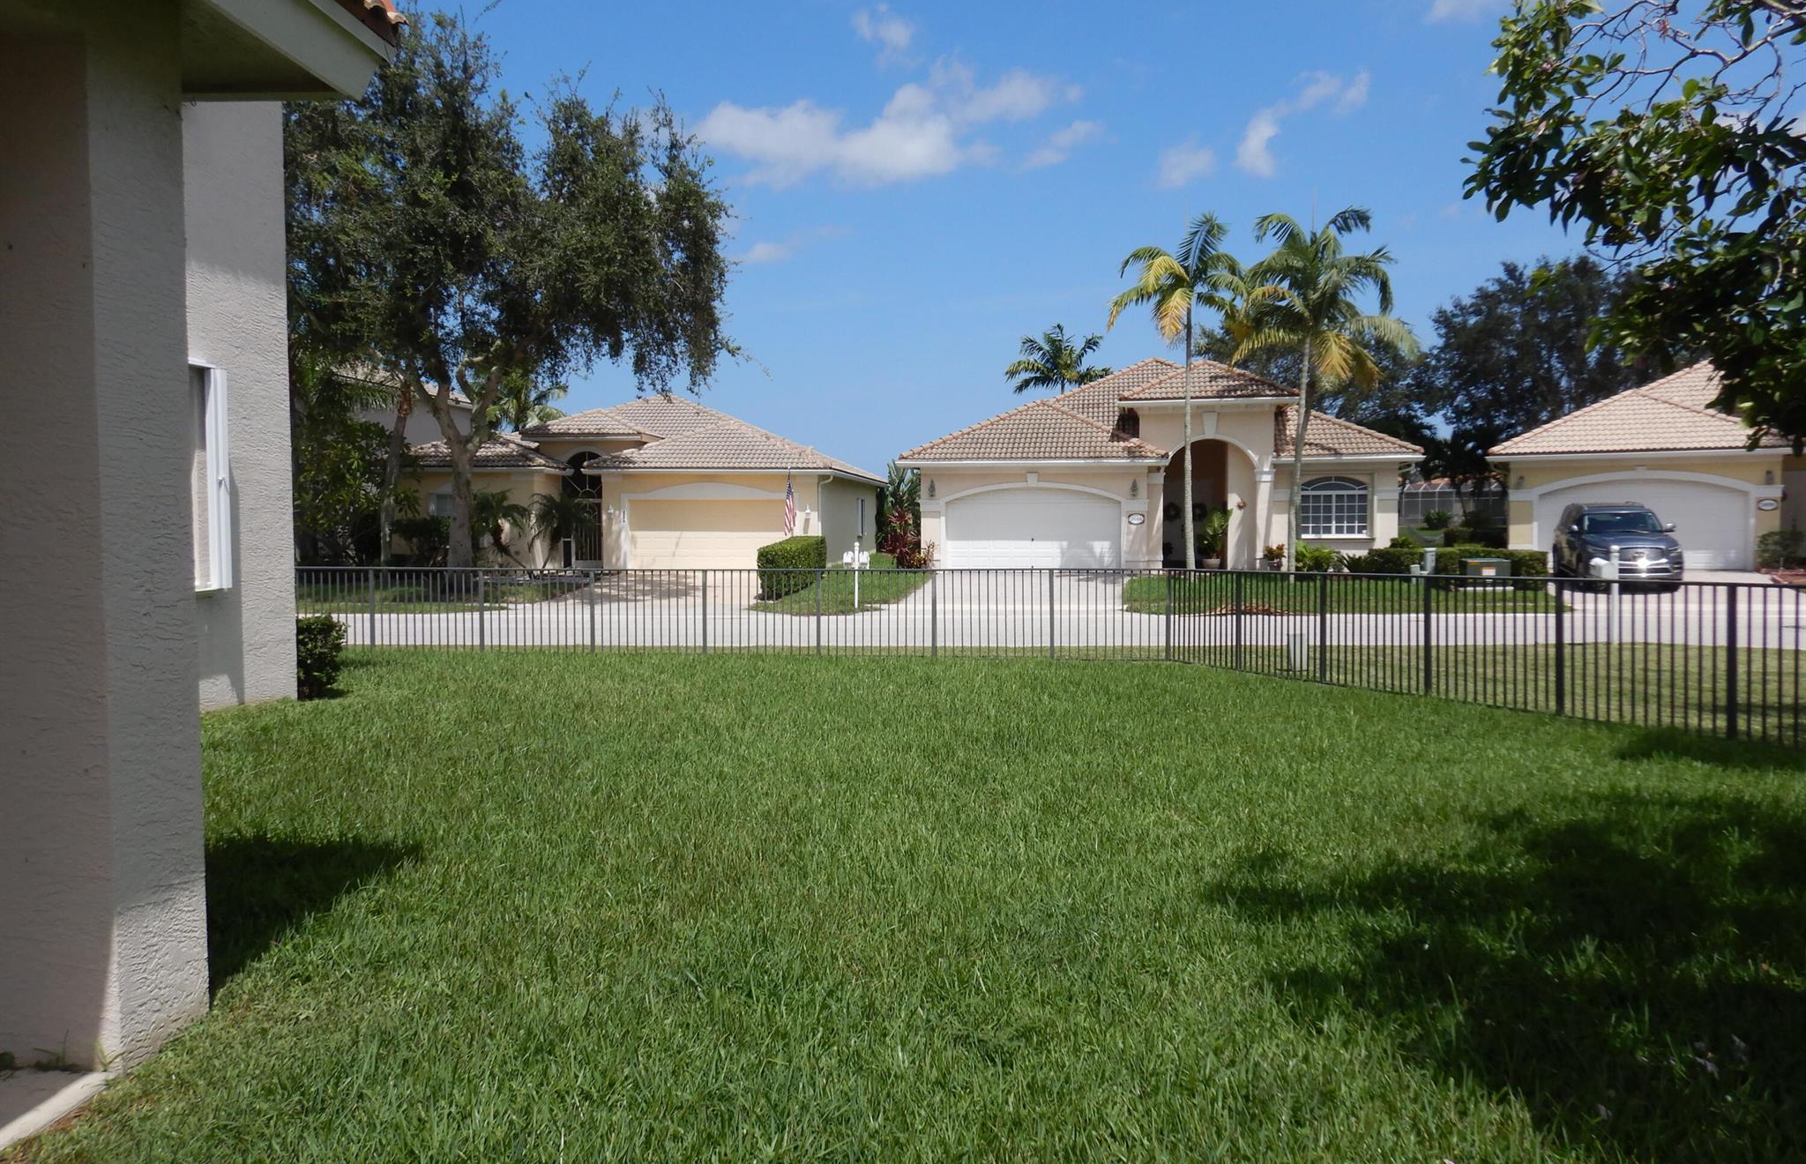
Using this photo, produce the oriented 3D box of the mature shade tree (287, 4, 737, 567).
[{"bbox_3d":[-10.635,-6.750,31.883,12.200,14.000,11.500,0,3,4],"label":"mature shade tree"}]

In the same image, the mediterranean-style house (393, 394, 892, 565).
[{"bbox_3d":[-8.542,-3.849,46.755,14.200,6.000,17.800,0,3,4],"label":"mediterranean-style house"}]

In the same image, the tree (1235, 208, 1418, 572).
[{"bbox_3d":[10.350,-4.580,30.800,4.500,9.200,4.400,0,1,12],"label":"tree"}]

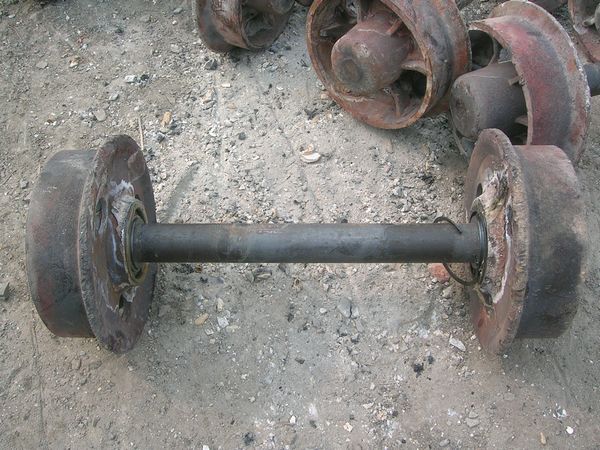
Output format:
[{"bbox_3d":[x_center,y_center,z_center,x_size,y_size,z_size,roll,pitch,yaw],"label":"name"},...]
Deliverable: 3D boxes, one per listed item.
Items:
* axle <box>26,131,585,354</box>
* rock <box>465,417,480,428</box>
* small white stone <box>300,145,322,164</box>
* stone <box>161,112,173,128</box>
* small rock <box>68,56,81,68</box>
[{"bbox_3d":[0.007,0.029,0.987,0.805,0.354,0.354,0,60,3],"label":"axle"},{"bbox_3d":[0.283,0.324,0.994,0.024,0.011,0.016,0,60,3],"label":"rock"},{"bbox_3d":[0.024,-0.148,1.278,0.041,0.017,0.034,0,60,3],"label":"small white stone"},{"bbox_3d":[-0.295,-0.231,1.343,0.014,0.013,0.027,16,62,12],"label":"stone"},{"bbox_3d":[-0.537,-0.386,1.445,0.020,0.013,0.018,0,60,3],"label":"small rock"}]

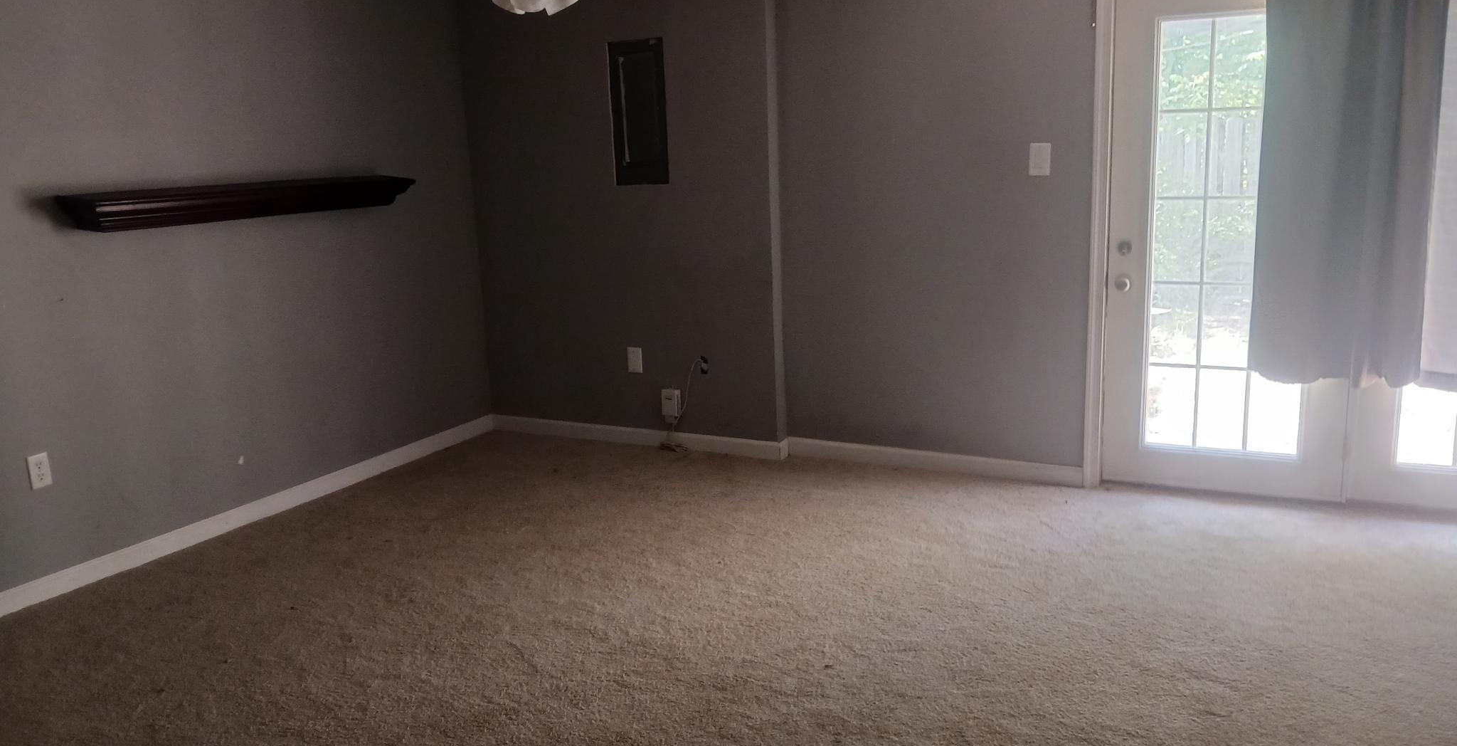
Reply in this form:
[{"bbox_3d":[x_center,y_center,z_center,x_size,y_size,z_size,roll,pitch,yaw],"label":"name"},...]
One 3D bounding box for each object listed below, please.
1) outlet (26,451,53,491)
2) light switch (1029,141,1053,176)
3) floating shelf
[{"bbox_3d":[-2.367,0.337,3.910,0.009,0.114,0.070,4,13,27],"label":"outlet"},{"bbox_3d":[1.243,-0.850,4.531,0.078,0.124,0.010,4,13,27],"label":"light switch"},{"bbox_3d":[-1.862,-0.686,4.536,0.205,0.113,1.530,9,16,26],"label":"floating shelf"}]

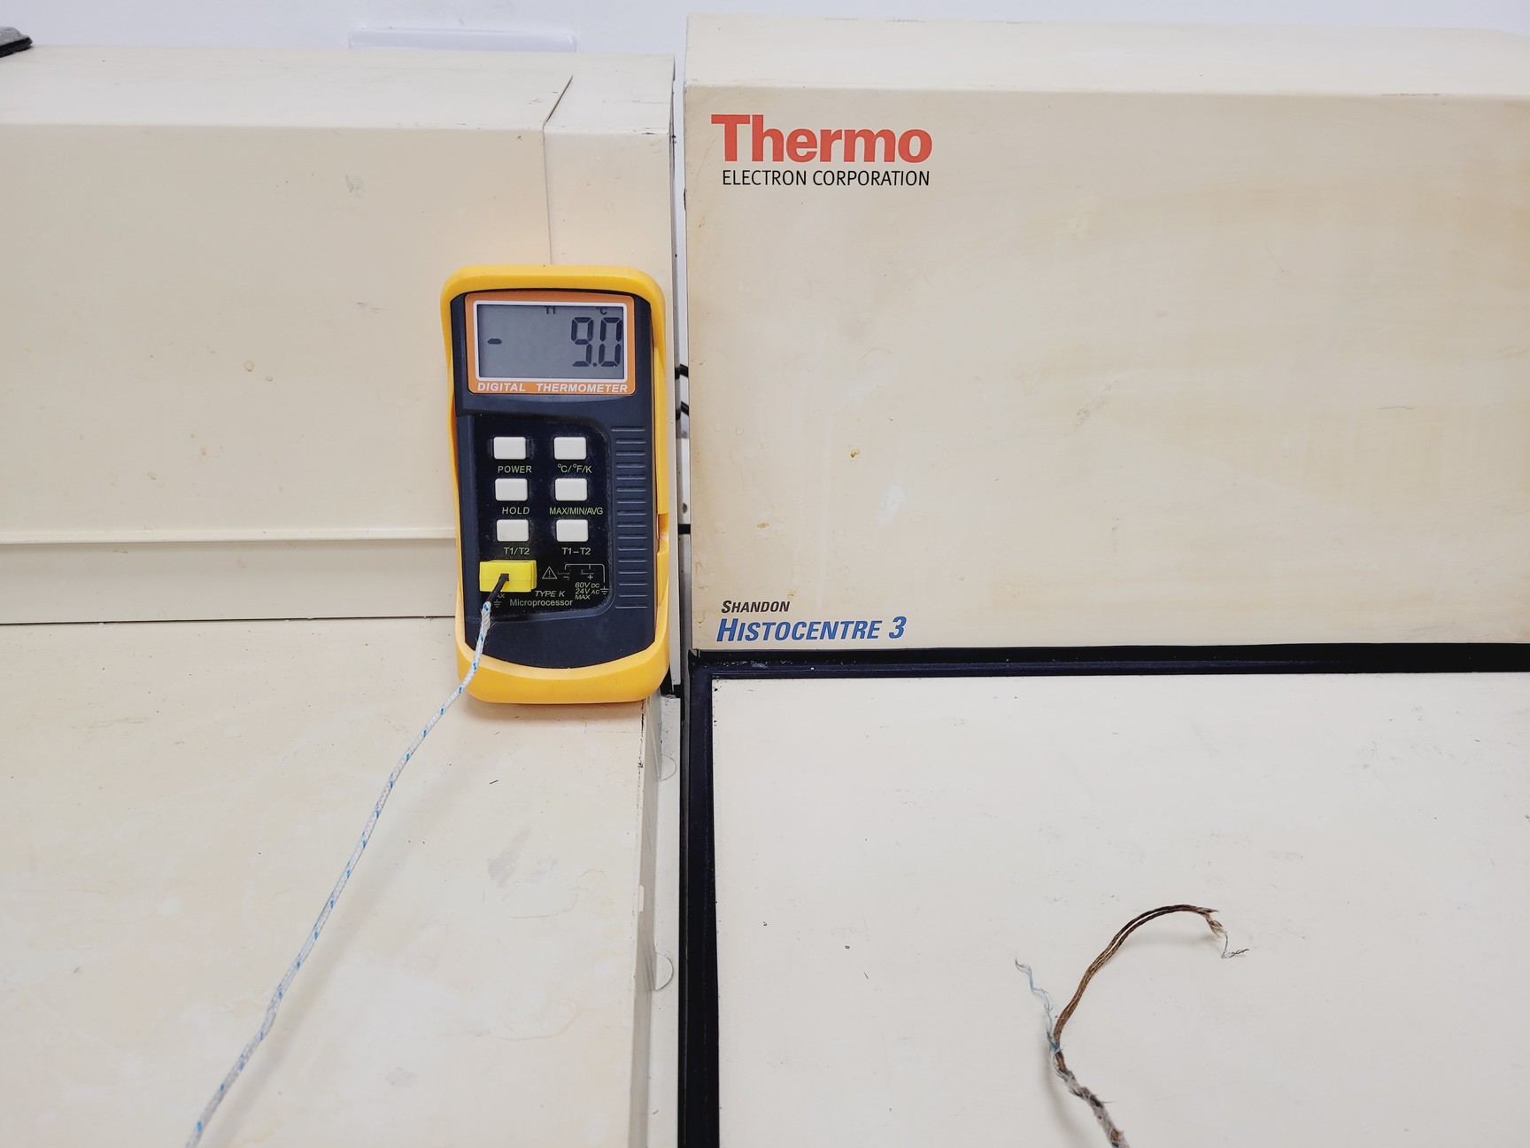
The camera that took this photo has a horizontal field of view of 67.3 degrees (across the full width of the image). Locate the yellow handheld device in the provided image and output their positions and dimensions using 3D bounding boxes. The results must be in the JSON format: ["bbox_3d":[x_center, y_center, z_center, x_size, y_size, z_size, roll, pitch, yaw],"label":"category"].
[{"bbox_3d":[-0.071,-0.029,0.400,0.074,0.150,0.037,0,10,-4],"label":"yellow handheld device"}]

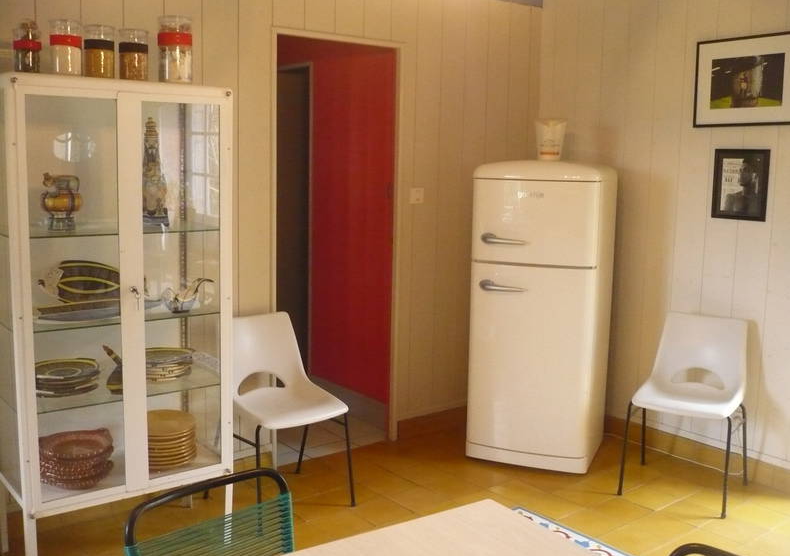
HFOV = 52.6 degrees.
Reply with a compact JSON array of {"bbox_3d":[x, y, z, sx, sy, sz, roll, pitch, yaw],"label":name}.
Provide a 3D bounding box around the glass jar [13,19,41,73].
[{"bbox_3d":[-1.183,-0.737,2.570,0.092,0.188,0.092,-5,10,-39],"label":"glass jar"}]

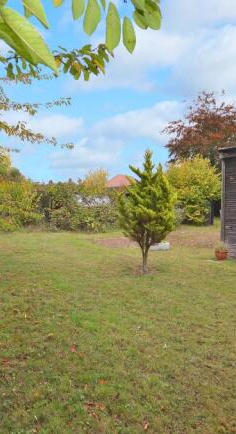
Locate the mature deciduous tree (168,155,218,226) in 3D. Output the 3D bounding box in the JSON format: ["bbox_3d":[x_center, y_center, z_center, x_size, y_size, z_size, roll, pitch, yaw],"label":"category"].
[{"bbox_3d":[6.031,-2.017,21.583,4.650,5.670,4.650,0,2,0],"label":"mature deciduous tree"}]

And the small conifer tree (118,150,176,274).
[{"bbox_3d":[0.676,-0.135,6.291,1.310,2.800,1.270,0,2,0],"label":"small conifer tree"}]

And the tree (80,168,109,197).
[{"bbox_3d":[-2.327,-2.124,27.081,3.170,5.560,3.170,0,2,0],"label":"tree"}]

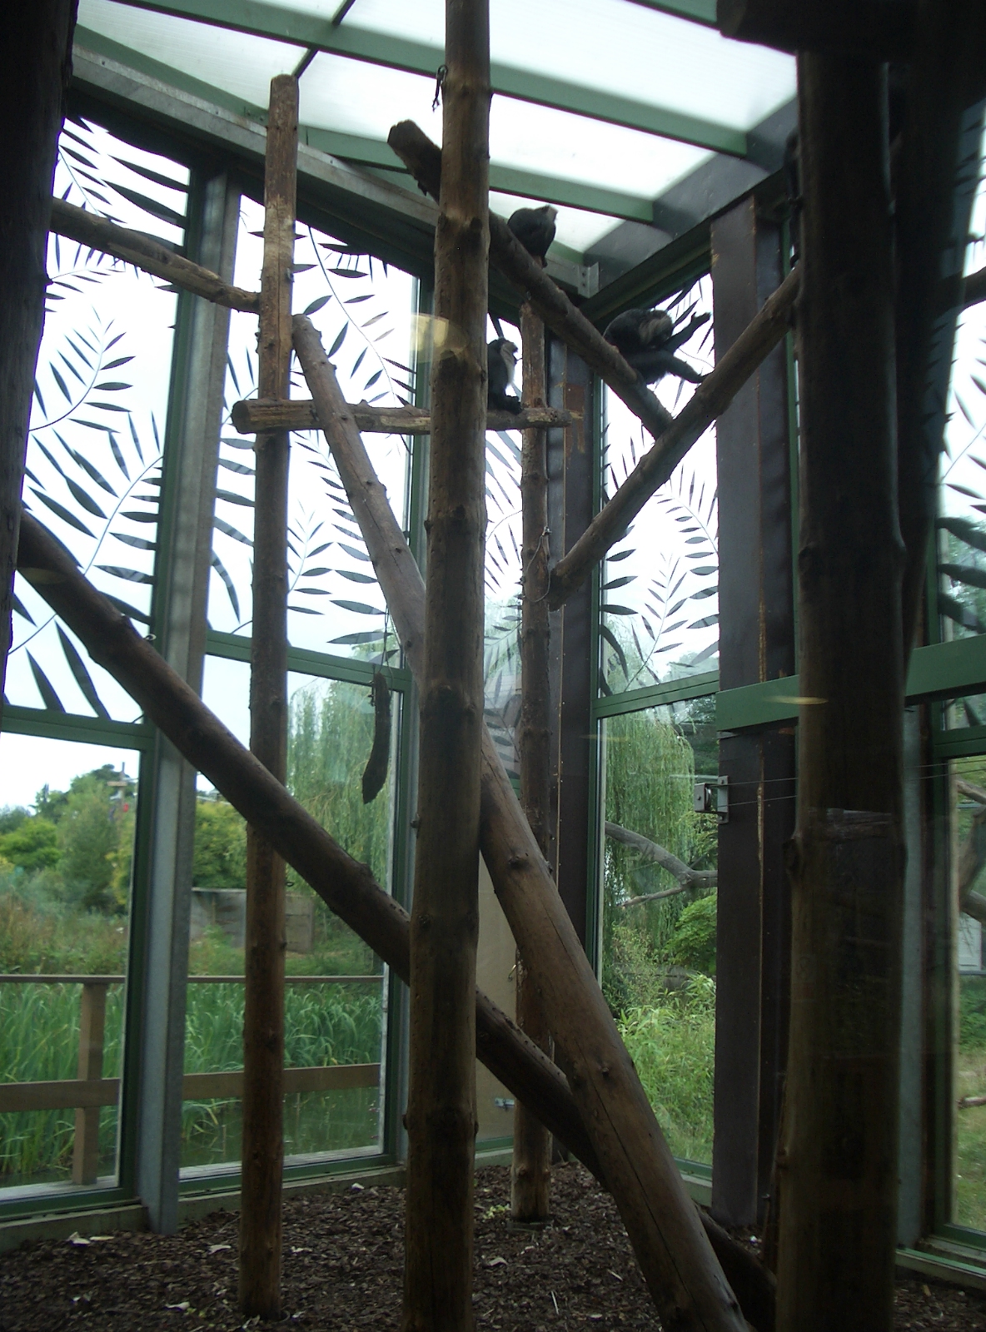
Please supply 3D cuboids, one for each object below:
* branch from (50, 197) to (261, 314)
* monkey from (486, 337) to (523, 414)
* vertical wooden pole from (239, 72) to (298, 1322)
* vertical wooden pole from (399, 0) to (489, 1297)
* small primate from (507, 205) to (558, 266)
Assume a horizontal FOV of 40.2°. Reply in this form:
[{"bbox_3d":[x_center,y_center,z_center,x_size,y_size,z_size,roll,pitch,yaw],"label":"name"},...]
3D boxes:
[{"bbox_3d":[-1.423,-1.711,5.677,0.125,0.125,1.129,-7,-12,41],"label":"branch"},{"bbox_3d":[0.037,-1.584,7.362,0.290,0.420,0.250,4,-10,-14],"label":"monkey"},{"bbox_3d":[-0.950,-0.068,5.833,0.155,5.403,0.155,0,-9,0],"label":"vertical wooden pole"},{"bbox_3d":[-0.133,-0.252,4.723,0.210,5.440,0.210,1,-9,0],"label":"vertical wooden pole"},{"bbox_3d":[0.224,-2.472,7.738,0.310,0.360,0.250,4,-10,-17],"label":"small primate"}]

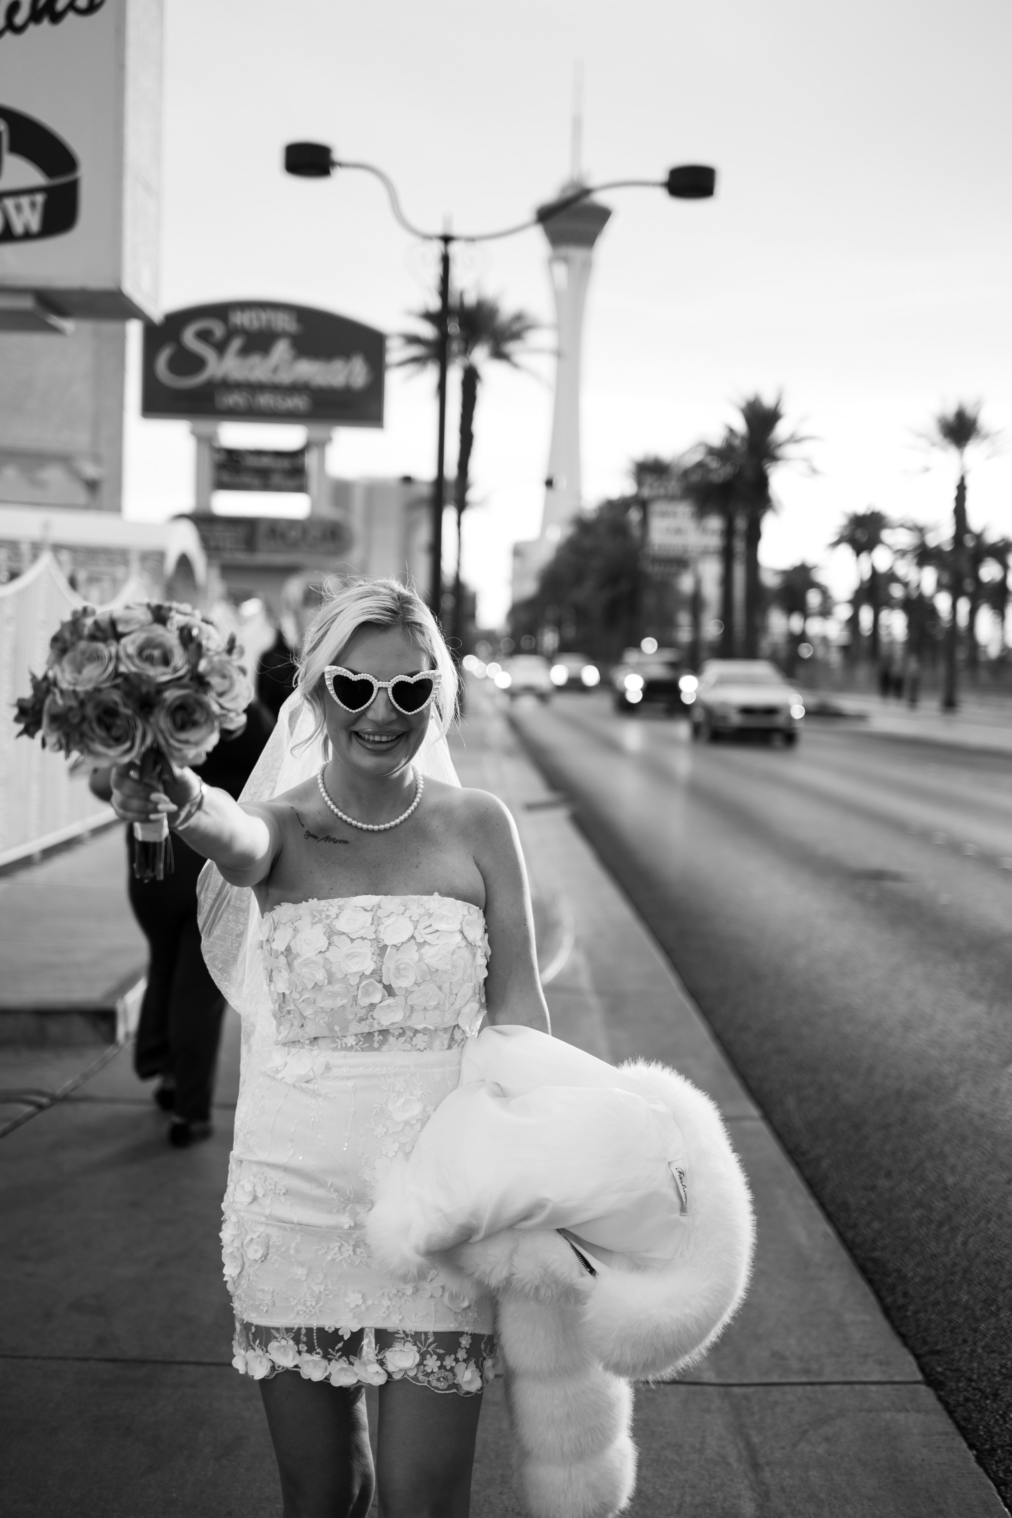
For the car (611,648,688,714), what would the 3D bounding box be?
[{"bbox_3d":[4.227,-2.239,49.282,2.030,1.930,5.400,2,4,-2],"label":"car"}]

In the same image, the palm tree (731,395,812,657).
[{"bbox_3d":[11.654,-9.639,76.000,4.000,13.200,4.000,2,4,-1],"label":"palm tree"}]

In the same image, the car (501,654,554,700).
[{"bbox_3d":[0.682,-2.771,57.000,1.830,1.520,4.600,2,4,-1],"label":"car"}]

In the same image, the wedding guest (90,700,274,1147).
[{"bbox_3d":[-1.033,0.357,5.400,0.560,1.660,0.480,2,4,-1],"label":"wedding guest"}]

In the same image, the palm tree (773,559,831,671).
[{"bbox_3d":[15.764,-7.137,90.000,3.100,6.600,3.100,2,4,-1],"label":"palm tree"}]

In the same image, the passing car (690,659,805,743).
[{"bbox_3d":[5.128,-1.261,37.038,1.870,1.620,4.600,2,4,-2],"label":"passing car"}]

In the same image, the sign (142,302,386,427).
[{"bbox_3d":[-6.528,-10.629,45.425,6.400,3.102,0.700,1,4,-6],"label":"sign"}]

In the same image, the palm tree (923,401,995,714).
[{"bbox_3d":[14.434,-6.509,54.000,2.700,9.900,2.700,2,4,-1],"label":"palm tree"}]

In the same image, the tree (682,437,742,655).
[{"bbox_3d":[8.935,-7.908,69.880,3.300,10.749,3.300,2,4,-2],"label":"tree"}]

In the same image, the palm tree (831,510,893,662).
[{"bbox_3d":[18.441,-8.008,86.154,3.200,9.408,3.200,2,4,-2],"label":"palm tree"}]

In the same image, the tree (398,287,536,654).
[{"bbox_3d":[-1.204,-7.609,49.593,4.300,11.977,4.300,2,4,-2],"label":"tree"}]

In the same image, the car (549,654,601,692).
[{"bbox_3d":[2.887,-3.696,72.000,1.830,1.520,4.600,2,4,-1],"label":"car"}]

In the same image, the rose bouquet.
[{"bbox_3d":[-0.375,-0.016,1.700,0.235,0.275,0.235,-4,7,-1],"label":"rose bouquet"}]

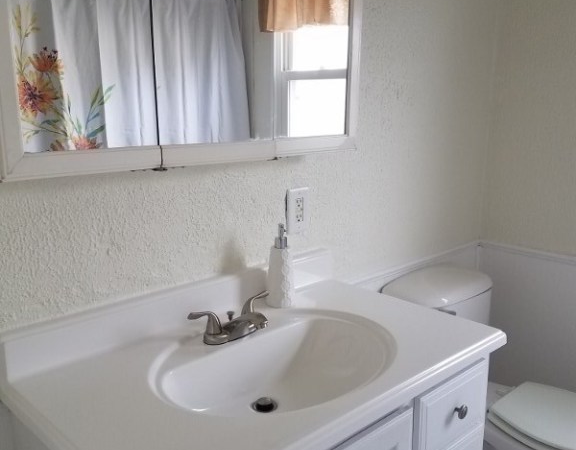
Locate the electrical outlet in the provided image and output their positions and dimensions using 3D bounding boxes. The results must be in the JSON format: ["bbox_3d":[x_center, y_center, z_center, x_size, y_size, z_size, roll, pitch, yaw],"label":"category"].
[{"bbox_3d":[0.029,-0.037,1.599,0.080,0.123,0.012,-11,16,-43],"label":"electrical outlet"}]

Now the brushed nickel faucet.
[{"bbox_3d":[-0.097,0.223,1.296,0.232,0.080,0.160,-11,16,-43],"label":"brushed nickel faucet"}]

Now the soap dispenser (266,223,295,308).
[{"bbox_3d":[-0.023,0.103,1.502,0.070,0.213,0.074,0,12,0],"label":"soap dispenser"}]

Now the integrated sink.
[{"bbox_3d":[-0.017,0.341,1.236,0.557,0.145,0.452,-11,16,-43],"label":"integrated sink"}]

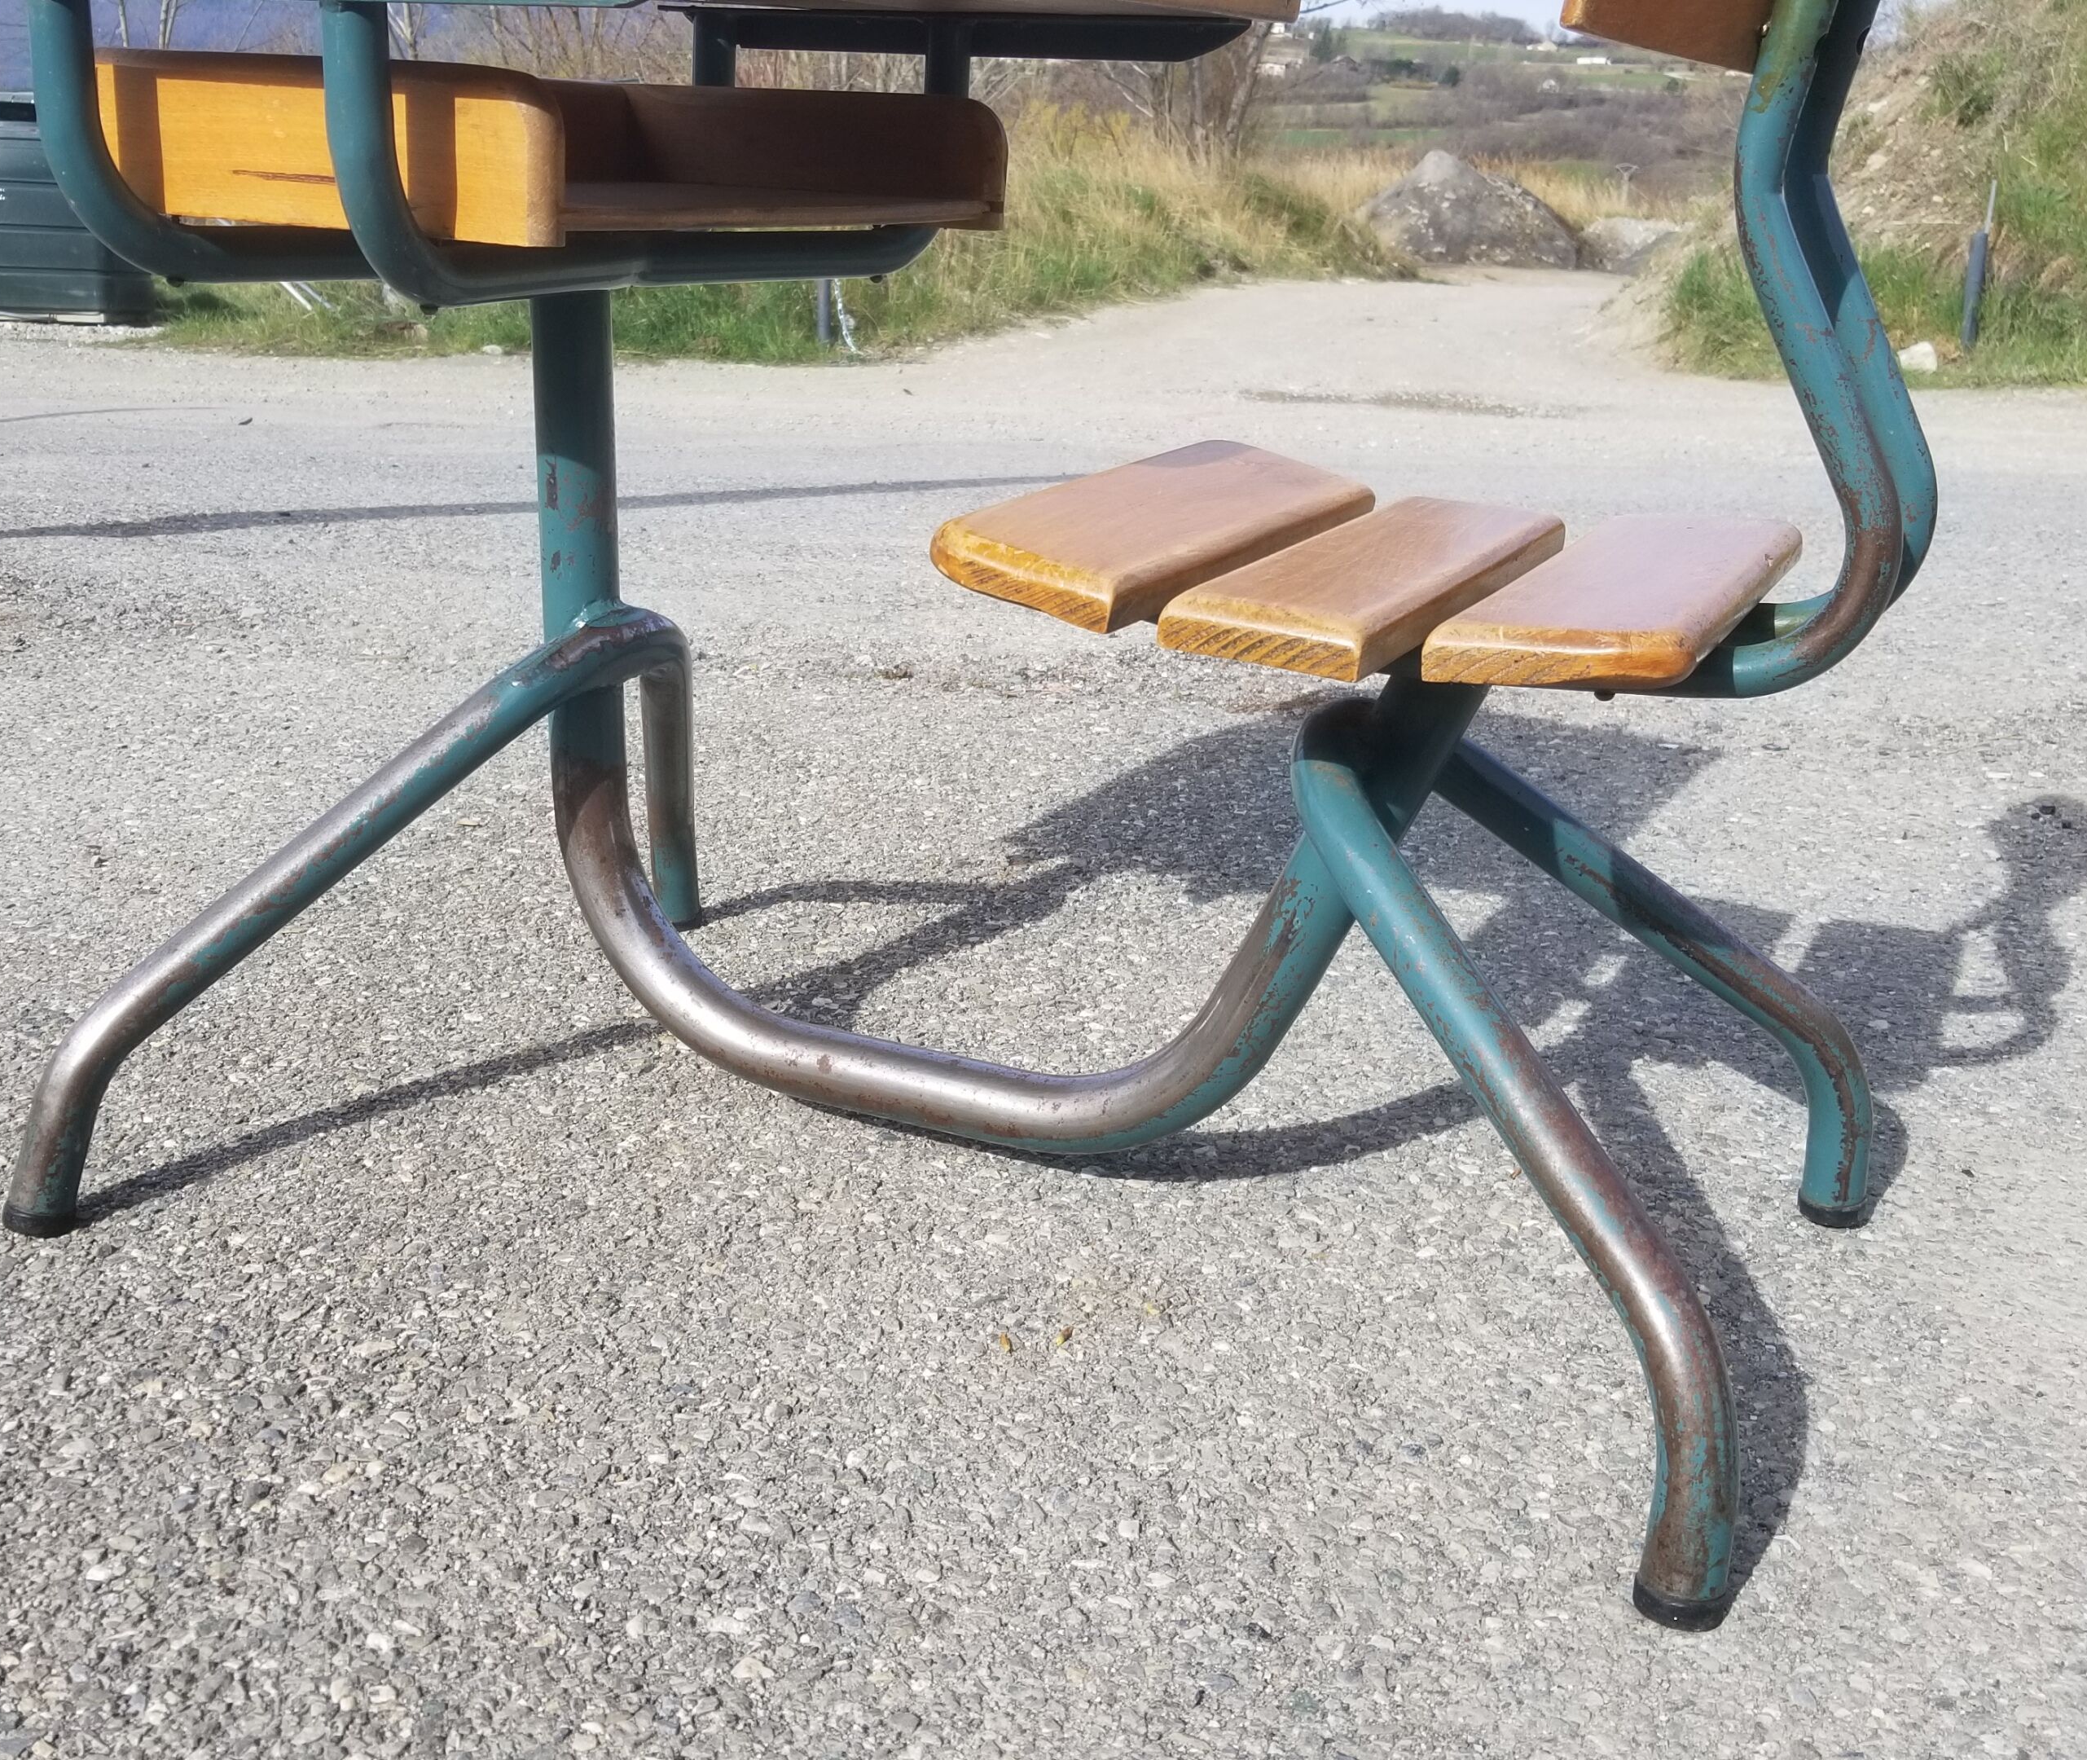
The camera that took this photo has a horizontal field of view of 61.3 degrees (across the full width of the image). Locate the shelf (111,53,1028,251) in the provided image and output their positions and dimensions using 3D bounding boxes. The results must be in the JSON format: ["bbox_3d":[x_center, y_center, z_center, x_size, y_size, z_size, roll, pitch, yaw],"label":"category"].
[{"bbox_3d":[-0.229,-0.370,0.892,0.282,0.066,0.344,15,26,26],"label":"shelf"}]

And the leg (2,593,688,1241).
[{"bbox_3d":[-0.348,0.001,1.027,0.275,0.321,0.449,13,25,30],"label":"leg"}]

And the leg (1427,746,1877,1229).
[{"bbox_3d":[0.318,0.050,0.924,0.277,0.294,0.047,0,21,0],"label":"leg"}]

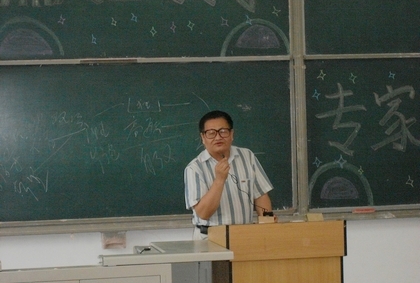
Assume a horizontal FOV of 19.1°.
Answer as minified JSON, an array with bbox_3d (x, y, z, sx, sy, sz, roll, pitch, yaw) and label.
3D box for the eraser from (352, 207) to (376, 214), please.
[{"bbox_3d":[1.004,0.453,8.150,0.145,0.035,0.055,-2,1,-11],"label":"eraser"}]

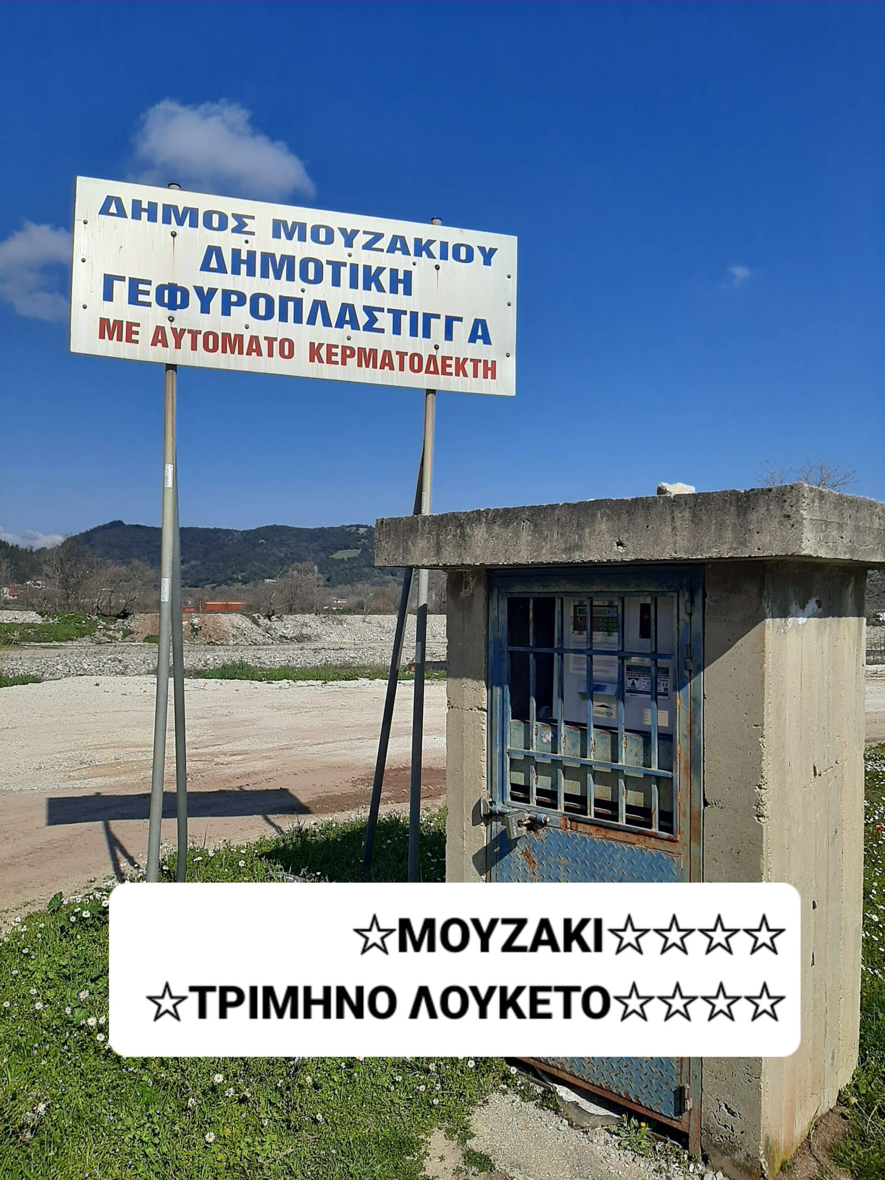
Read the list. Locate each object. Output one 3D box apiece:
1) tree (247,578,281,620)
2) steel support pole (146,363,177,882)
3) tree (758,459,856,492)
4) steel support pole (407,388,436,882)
[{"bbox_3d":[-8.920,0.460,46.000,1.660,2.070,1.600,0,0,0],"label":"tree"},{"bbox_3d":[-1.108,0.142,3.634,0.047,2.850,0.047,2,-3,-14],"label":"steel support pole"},{"bbox_3d":[13.800,-1.780,35.000,4.300,6.400,4.200,0,0,0],"label":"tree"},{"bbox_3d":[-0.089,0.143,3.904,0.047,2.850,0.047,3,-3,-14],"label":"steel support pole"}]

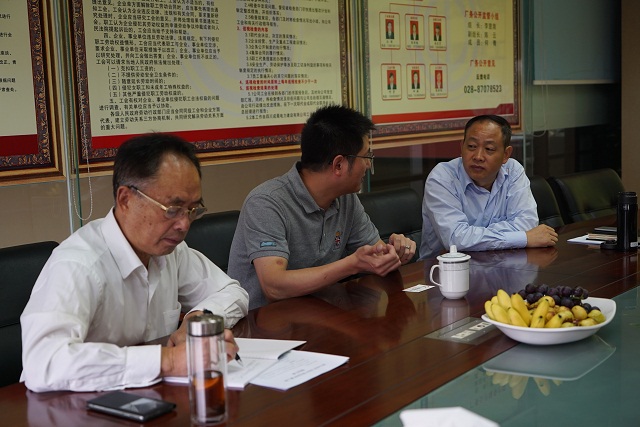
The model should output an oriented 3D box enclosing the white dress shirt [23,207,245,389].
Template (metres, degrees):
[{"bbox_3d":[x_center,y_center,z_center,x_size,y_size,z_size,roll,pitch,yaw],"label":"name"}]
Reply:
[{"bbox_3d":[-0.406,0.237,1.913,0.540,0.480,0.620,3,9,39],"label":"white dress shirt"}]

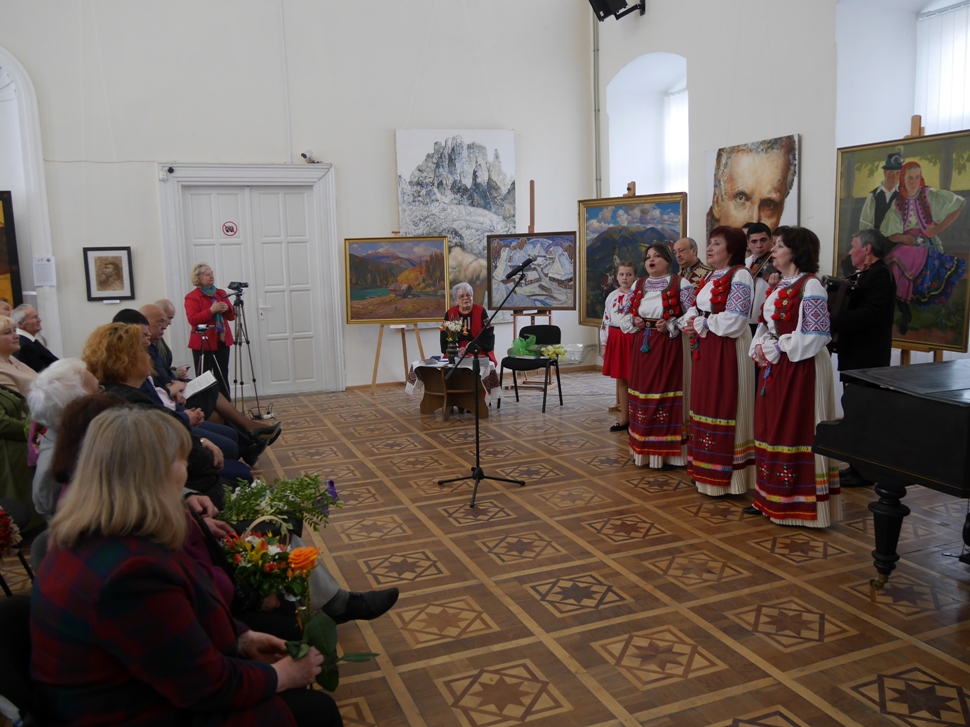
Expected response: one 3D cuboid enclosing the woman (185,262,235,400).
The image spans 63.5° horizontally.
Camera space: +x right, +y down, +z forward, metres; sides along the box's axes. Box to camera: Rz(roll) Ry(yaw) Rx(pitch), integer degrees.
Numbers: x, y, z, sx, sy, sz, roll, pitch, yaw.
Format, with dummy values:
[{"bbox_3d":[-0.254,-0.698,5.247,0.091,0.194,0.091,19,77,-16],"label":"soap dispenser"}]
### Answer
[{"bbox_3d":[-2.887,-0.278,8.280,0.350,1.564,0.470,4,10,35],"label":"woman"}]

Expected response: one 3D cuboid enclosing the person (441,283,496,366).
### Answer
[{"bbox_3d":[-0.192,-0.176,8.120,0.580,1.260,0.750,-1,8,4],"label":"person"}]

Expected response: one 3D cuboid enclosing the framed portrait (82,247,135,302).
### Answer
[{"bbox_3d":[-4.040,-0.965,8.460,0.467,0.570,0.040,-4,8,-18],"label":"framed portrait"}]

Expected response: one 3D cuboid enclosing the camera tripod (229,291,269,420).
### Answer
[{"bbox_3d":[-2.400,-0.105,7.860,0.380,1.309,0.360,2,9,25],"label":"camera tripod"}]

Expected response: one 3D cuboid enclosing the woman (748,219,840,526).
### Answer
[{"bbox_3d":[1.793,0.057,4.530,0.440,1.672,0.500,-5,8,-20],"label":"woman"}]

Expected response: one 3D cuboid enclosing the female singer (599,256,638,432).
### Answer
[{"bbox_3d":[1.187,-0.154,6.870,0.420,1.484,0.300,3,9,30],"label":"female singer"}]

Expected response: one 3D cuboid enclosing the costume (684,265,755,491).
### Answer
[{"bbox_3d":[1.531,0.086,5.120,0.440,1.428,0.490,-5,9,-26],"label":"costume"}]

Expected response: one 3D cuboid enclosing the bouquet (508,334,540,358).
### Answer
[{"bbox_3d":[0.408,-0.176,8.100,0.330,0.250,0.280,1,8,15],"label":"bouquet"}]

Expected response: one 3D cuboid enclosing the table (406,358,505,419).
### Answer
[{"bbox_3d":[-0.309,0.250,7.690,0.950,0.540,0.580,2,8,22],"label":"table"}]

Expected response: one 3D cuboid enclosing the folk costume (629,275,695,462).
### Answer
[{"bbox_3d":[1.294,-0.063,5.750,0.500,1.602,0.420,5,10,40],"label":"folk costume"}]

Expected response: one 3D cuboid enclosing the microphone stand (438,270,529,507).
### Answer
[{"bbox_3d":[-0.010,0.127,5.140,0.620,1.463,0.520,-1,8,2],"label":"microphone stand"}]

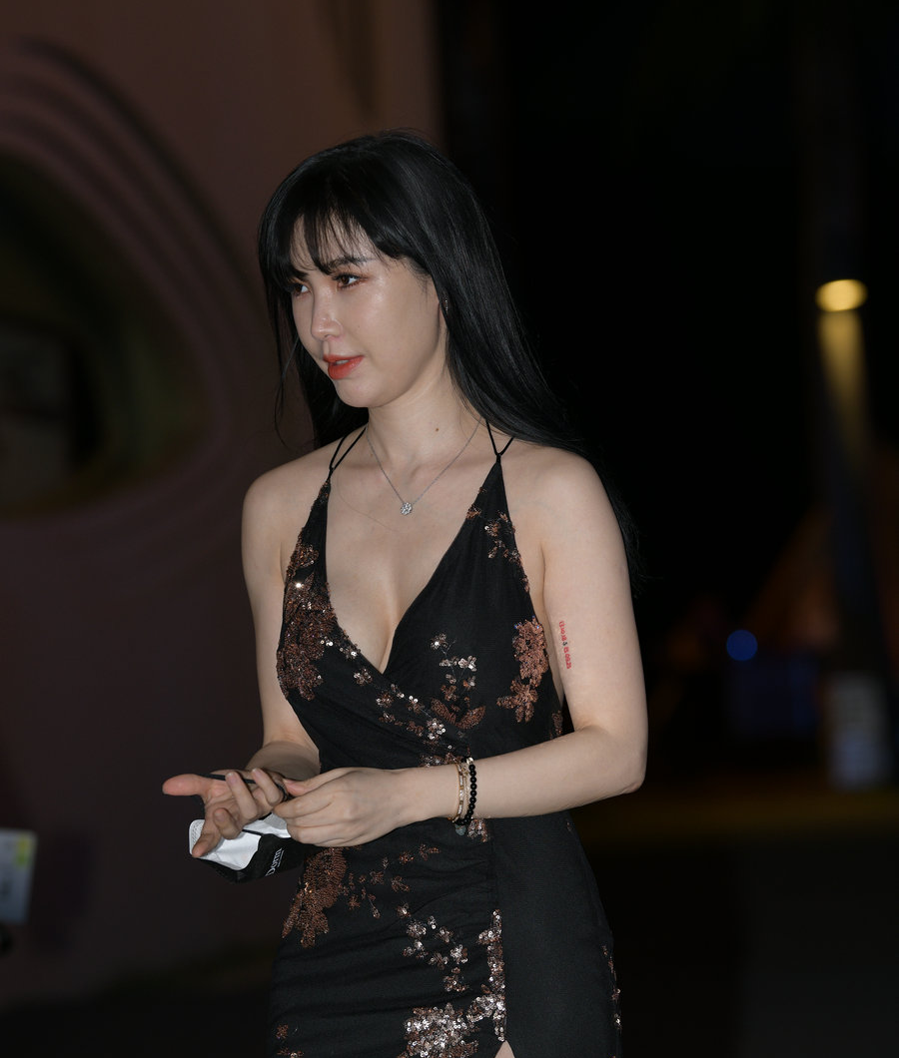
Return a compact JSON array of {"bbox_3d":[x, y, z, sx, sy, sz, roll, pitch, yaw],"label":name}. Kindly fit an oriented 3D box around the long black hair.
[{"bbox_3d":[-0.011,-0.152,4.450,0.240,0.400,0.300,-1,2,41],"label":"long black hair"}]

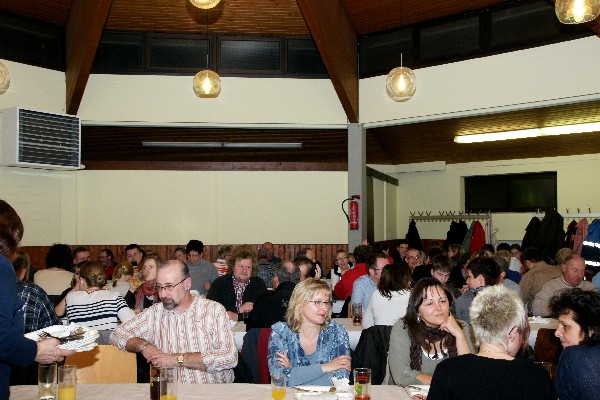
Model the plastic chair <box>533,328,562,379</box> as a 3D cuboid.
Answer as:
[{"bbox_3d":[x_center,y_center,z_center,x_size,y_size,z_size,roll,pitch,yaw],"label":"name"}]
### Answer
[{"bbox_3d":[1.662,1.234,3.957,0.430,0.830,0.500,0,-2,0],"label":"plastic chair"}]

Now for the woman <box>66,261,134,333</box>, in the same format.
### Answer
[{"bbox_3d":[-1.360,1.037,4.164,0.500,1.240,0.720,0,-2,6],"label":"woman"}]

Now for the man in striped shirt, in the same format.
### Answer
[{"bbox_3d":[-0.618,0.954,2.896,0.650,1.310,0.780,-1,-2,22],"label":"man in striped shirt"}]

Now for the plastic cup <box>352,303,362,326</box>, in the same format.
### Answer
[{"bbox_3d":[0.418,0.833,4.332,0.070,0.160,0.070,0,-2,0],"label":"plastic cup"}]

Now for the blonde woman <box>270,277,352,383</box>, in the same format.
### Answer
[{"bbox_3d":[0.047,0.993,2.795,0.460,1.225,0.720,0,-2,-6],"label":"blonde woman"}]

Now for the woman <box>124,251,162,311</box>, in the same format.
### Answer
[{"bbox_3d":[-1.200,1.045,4.644,0.460,1.260,0.750,0,-2,11],"label":"woman"}]

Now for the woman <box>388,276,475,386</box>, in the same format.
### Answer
[{"bbox_3d":[0.670,0.968,2.792,0.520,1.200,0.740,0,-2,-3],"label":"woman"}]

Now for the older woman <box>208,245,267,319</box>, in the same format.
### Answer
[{"bbox_3d":[-0.500,1.018,4.585,0.520,1.310,0.750,0,-2,-6],"label":"older woman"}]

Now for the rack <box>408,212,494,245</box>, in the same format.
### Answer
[{"bbox_3d":[3.030,1.100,12.247,1.820,1.720,0.420,-2,-3,41],"label":"rack"}]

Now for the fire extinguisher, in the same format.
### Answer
[{"bbox_3d":[0.858,0.213,10.000,0.280,0.580,0.180,-1,-2,14],"label":"fire extinguisher"}]

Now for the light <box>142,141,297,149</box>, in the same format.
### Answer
[{"bbox_3d":[-1.482,-1.052,11.447,3.030,0.080,0.120,0,-2,-5],"label":"light"}]

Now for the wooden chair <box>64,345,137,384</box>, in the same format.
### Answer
[{"bbox_3d":[-1.061,1.198,2.997,0.420,0.830,0.500,0,-2,0],"label":"wooden chair"}]

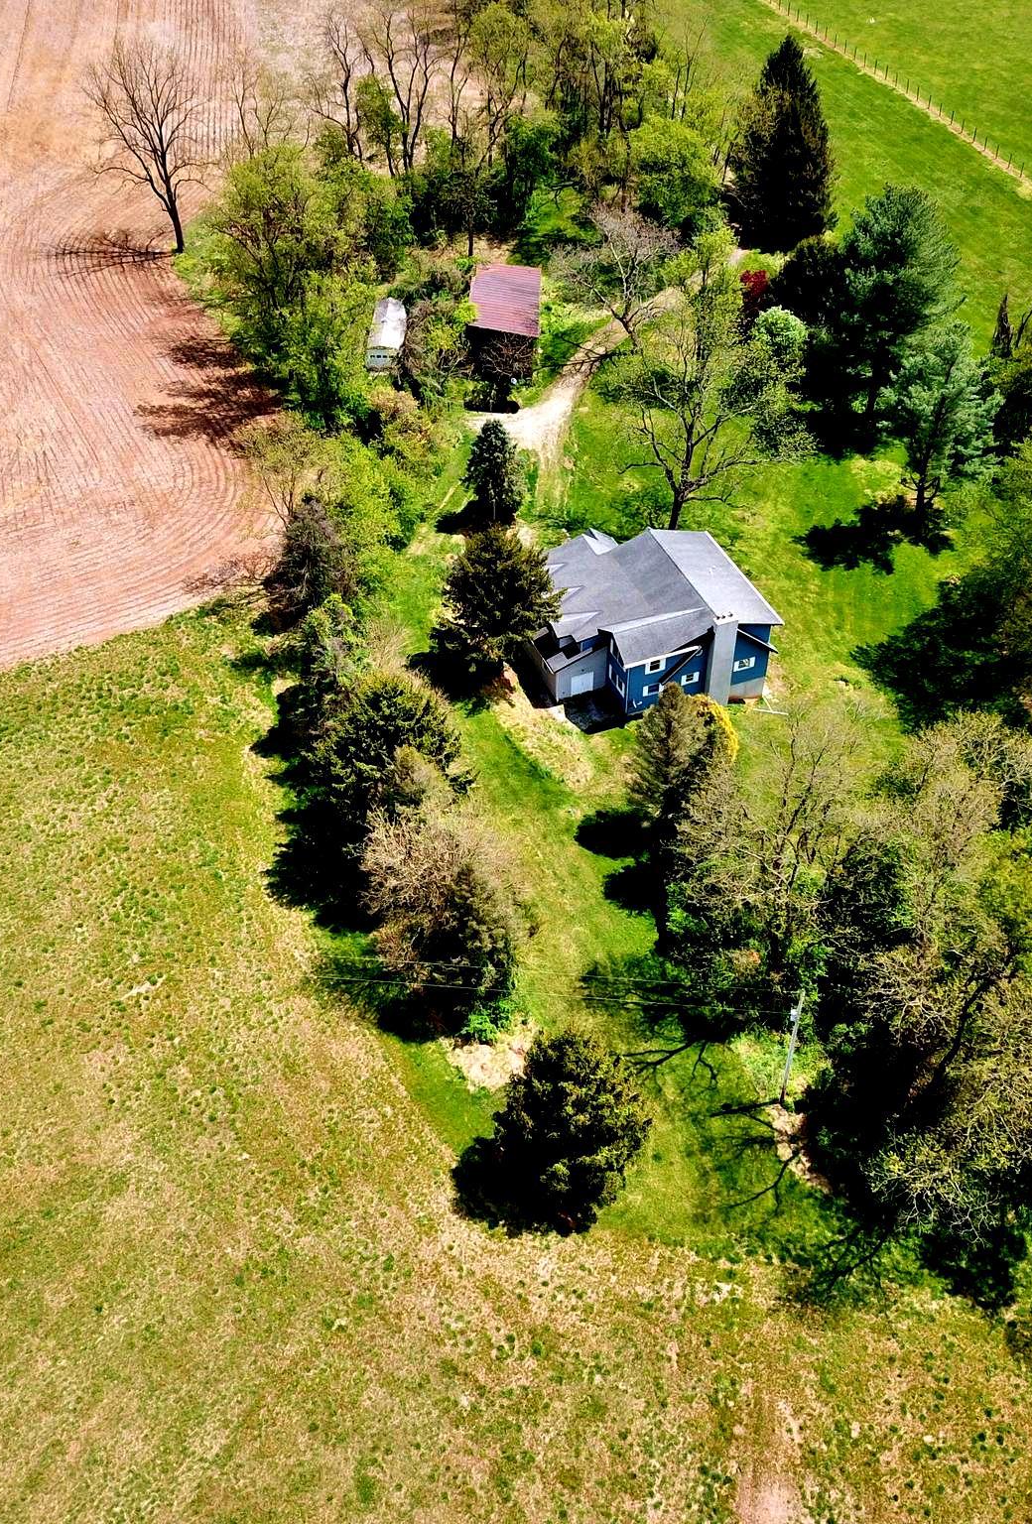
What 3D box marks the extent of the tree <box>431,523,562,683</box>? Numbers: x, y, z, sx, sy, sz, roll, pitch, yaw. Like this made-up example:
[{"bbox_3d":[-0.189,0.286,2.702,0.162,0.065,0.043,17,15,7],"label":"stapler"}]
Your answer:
[{"bbox_3d":[-1.404,-13.839,124.233,9.800,12.790,9.800,0,43,0],"label":"tree"}]

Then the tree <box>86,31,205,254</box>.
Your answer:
[{"bbox_3d":[-38.263,-65.219,162.951,12.500,22.730,12.500,0,43,0],"label":"tree"}]

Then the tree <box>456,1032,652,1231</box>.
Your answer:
[{"bbox_3d":[2.842,19.061,85.151,9.200,12.970,9.200,0,43,0],"label":"tree"}]

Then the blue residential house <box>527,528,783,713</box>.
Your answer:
[{"bbox_3d":[10.280,-12.413,127.462,18.900,9.700,16.500,-15,45,-16],"label":"blue residential house"}]

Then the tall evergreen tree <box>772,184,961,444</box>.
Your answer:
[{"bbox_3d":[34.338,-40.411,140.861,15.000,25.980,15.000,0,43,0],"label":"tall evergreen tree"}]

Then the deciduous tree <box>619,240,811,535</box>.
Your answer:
[{"bbox_3d":[14.271,-30.583,129.884,15.500,27.570,15.500,0,43,0],"label":"deciduous tree"}]

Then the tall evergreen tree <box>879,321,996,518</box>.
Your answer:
[{"bbox_3d":[37.271,-28.587,132.134,10.000,20.580,10.000,0,43,0],"label":"tall evergreen tree"}]

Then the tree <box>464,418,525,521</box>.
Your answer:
[{"bbox_3d":[-1.835,-26.130,137.532,5.600,10.630,5.600,0,43,0],"label":"tree"}]

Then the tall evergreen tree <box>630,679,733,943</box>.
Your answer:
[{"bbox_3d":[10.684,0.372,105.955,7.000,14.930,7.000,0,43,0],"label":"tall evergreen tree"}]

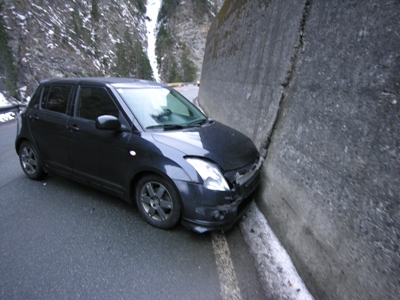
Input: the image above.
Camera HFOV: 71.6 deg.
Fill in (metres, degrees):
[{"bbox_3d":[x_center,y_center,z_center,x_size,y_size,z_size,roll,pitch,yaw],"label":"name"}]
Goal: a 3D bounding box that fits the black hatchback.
[{"bbox_3d":[-0.900,-0.210,3.900,3.650,1.490,1.700,10,14,31],"label":"black hatchback"}]

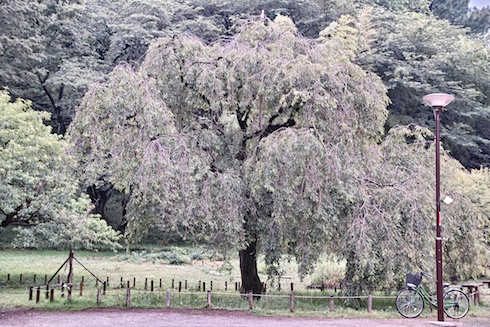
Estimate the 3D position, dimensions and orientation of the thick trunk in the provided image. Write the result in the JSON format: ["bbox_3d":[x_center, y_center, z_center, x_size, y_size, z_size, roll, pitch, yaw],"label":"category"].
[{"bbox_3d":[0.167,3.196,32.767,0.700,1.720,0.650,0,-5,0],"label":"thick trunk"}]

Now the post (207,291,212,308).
[{"bbox_3d":[-0.901,3.456,27.318,0.100,0.450,0.100,0,-5,0],"label":"post"}]

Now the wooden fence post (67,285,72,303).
[{"bbox_3d":[-4.732,3.524,29.018,0.100,0.450,0.100,0,-5,0],"label":"wooden fence post"}]

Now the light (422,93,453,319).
[{"bbox_3d":[4.414,0.978,24.504,0.710,5.200,0.710,0,-5,0],"label":"light"}]

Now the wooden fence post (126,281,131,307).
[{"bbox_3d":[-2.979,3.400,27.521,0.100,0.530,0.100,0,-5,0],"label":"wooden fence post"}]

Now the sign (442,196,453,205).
[{"bbox_3d":[4.612,0.839,24.400,0.230,0.200,0.040,0,-5,0],"label":"sign"}]

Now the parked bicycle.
[{"bbox_3d":[4.382,3.075,25.000,1.780,1.070,0.570,1,-5,-10],"label":"parked bicycle"}]

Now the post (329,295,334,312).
[{"bbox_3d":[2.184,3.516,27.018,0.100,0.450,0.100,0,-5,0],"label":"post"}]

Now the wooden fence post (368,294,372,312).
[{"bbox_3d":[3.139,3.502,26.918,0.100,0.450,0.100,0,-5,0],"label":"wooden fence post"}]

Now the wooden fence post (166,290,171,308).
[{"bbox_3d":[-1.949,3.460,27.418,0.100,0.450,0.100,0,-5,0],"label":"wooden fence post"}]

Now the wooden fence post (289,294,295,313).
[{"bbox_3d":[1.184,3.525,27.118,0.100,0.450,0.100,0,-5,0],"label":"wooden fence post"}]

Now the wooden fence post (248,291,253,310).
[{"bbox_3d":[0.152,3.483,27.218,0.100,0.450,0.100,0,-5,0],"label":"wooden fence post"}]

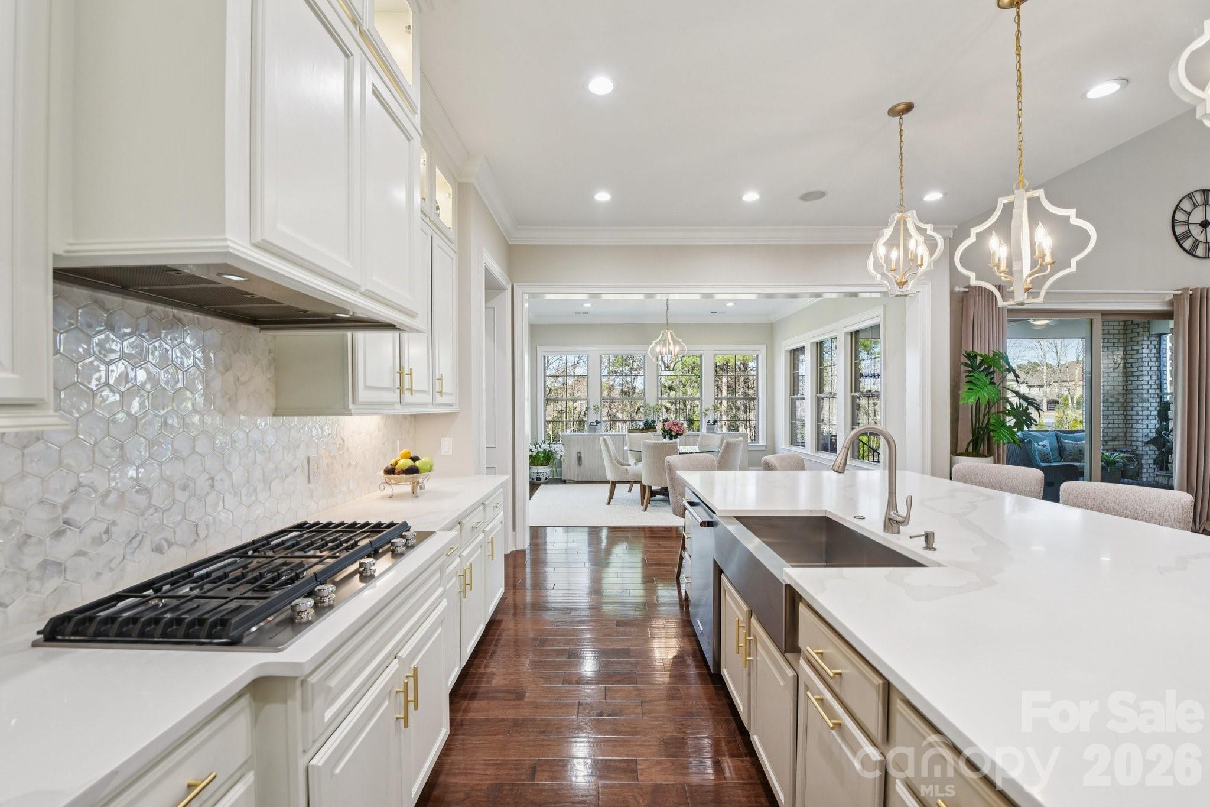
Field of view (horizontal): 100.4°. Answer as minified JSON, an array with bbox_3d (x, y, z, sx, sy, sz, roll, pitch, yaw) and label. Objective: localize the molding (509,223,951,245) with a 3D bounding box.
[{"bbox_3d":[1.175,-1.580,4.730,4.170,0.150,0.120,0,0,0],"label":"molding"}]

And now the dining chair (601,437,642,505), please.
[{"bbox_3d":[0.270,0.945,7.130,0.630,0.930,0.530,0,0,7],"label":"dining chair"}]

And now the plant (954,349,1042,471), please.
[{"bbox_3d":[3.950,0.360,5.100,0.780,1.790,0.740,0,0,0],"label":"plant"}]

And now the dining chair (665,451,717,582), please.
[{"bbox_3d":[0.720,0.900,3.880,0.470,0.980,0.600,0,0,0],"label":"dining chair"}]

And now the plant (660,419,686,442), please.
[{"bbox_3d":[1.010,0.405,7.370,0.390,0.370,0.380,0,0,0],"label":"plant"}]

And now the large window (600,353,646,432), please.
[{"bbox_3d":[0.337,-0.100,9.450,0.850,1.650,0.120,0,0,0],"label":"large window"}]

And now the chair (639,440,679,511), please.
[{"bbox_3d":[0.770,0.925,6.750,0.500,0.920,0.620,0,0,15],"label":"chair"}]

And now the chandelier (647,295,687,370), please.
[{"bbox_3d":[0.885,-1.050,7.170,0.560,1.190,0.560,0,0,0],"label":"chandelier"}]

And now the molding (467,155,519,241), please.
[{"bbox_3d":[-0.843,-1.563,4.015,0.100,0.143,1.380,0,0,0],"label":"molding"}]

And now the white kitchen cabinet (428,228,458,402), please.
[{"bbox_3d":[-1.115,-0.480,3.030,0.320,1.000,0.510,0,0,0],"label":"white kitchen cabinet"}]

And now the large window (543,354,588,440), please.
[{"bbox_3d":[-0.745,-0.100,9.450,0.840,1.650,0.120,0,0,0],"label":"large window"}]

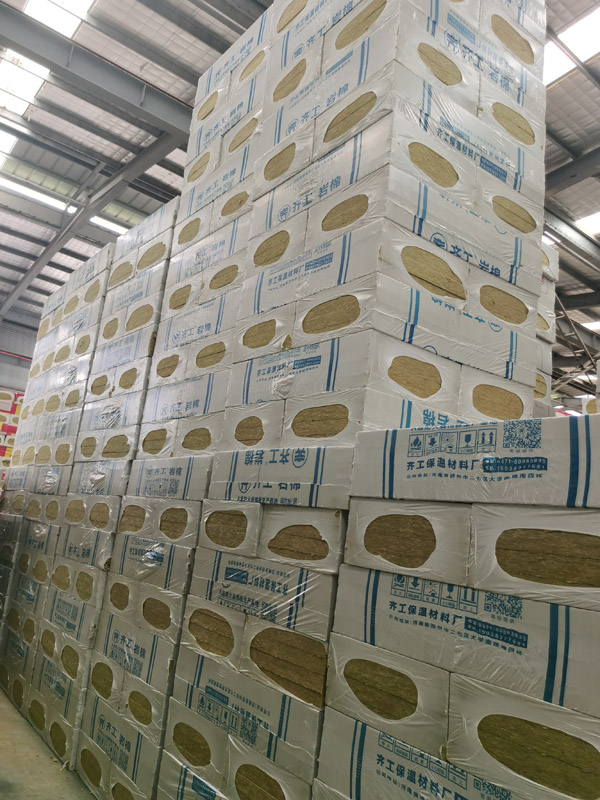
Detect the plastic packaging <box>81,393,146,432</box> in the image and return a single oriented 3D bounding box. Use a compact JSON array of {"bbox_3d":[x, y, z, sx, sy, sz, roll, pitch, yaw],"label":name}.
[{"bbox_3d":[-1.241,0.164,4.992,0.600,0.262,1.200,15,-14,-35],"label":"plastic packaging"}]

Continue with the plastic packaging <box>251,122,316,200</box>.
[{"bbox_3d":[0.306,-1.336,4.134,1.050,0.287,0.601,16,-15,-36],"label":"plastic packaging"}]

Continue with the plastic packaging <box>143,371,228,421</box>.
[{"bbox_3d":[-0.540,0.058,4.284,0.600,0.262,1.200,15,-14,-35],"label":"plastic packaging"}]

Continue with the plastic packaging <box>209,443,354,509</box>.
[{"bbox_3d":[0.093,0.442,3.240,0.600,0.262,1.200,15,-14,-35],"label":"plastic packaging"}]

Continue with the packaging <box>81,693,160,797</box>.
[{"bbox_3d":[-0.915,2.179,4.088,0.600,0.262,1.200,15,-14,-35],"label":"packaging"}]

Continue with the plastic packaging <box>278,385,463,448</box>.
[{"bbox_3d":[0.571,0.218,3.256,1.200,0.262,0.600,15,-14,-35],"label":"plastic packaging"}]

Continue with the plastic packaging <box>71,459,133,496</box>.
[{"bbox_3d":[-1.351,0.674,5.028,0.600,0.262,1.200,15,-14,-35],"label":"plastic packaging"}]

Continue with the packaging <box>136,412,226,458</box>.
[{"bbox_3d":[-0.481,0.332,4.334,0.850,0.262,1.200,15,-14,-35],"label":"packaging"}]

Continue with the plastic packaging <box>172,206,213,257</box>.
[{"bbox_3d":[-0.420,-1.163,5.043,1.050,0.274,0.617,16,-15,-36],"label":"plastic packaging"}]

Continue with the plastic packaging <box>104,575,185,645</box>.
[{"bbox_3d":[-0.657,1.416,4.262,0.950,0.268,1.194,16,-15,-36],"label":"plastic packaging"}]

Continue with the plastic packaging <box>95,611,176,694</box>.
[{"bbox_3d":[-0.840,1.635,4.120,0.600,0.269,1.199,16,-15,-36],"label":"plastic packaging"}]

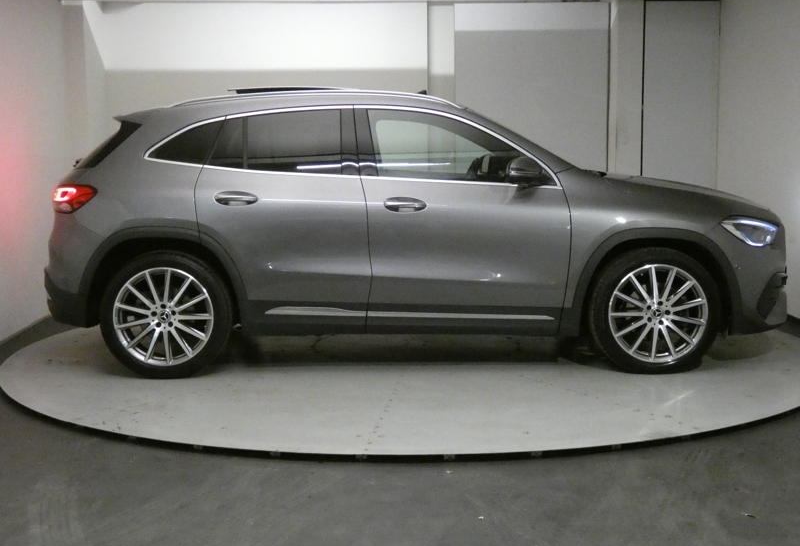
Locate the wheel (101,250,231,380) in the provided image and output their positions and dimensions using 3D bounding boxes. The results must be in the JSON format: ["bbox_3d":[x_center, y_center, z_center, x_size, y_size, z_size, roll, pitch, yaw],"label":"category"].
[{"bbox_3d":[-1.304,0.222,6.230,0.715,0.710,0.240,0,7,0],"label":"wheel"}]

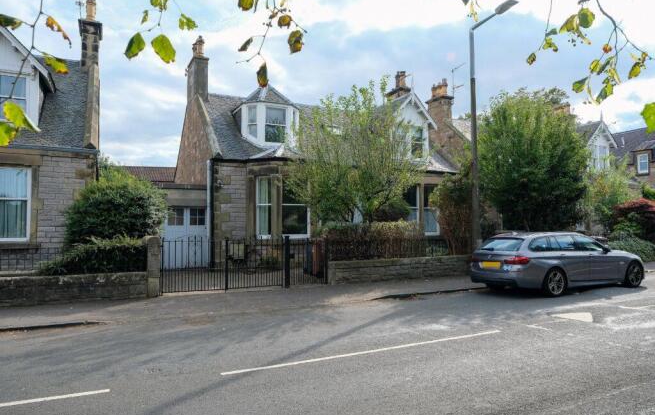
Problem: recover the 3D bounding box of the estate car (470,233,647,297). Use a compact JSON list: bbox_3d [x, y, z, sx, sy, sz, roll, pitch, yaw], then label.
[{"bbox_3d":[5.970,1.335,11.230,4.900,1.470,1.900,1,-3,-26],"label":"estate car"}]

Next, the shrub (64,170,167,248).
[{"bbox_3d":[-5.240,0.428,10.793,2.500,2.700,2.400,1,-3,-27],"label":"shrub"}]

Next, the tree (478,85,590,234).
[{"bbox_3d":[8.483,-1.421,18.082,4.500,7.100,4.300,1,-3,-27],"label":"tree"}]

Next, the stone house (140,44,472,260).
[{"bbox_3d":[-0.964,-2.339,20.830,11.800,9.400,9.400,1,-3,-27],"label":"stone house"}]

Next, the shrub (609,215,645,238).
[{"bbox_3d":[12.234,0.995,17.770,1.500,1.500,1.400,1,-3,-27],"label":"shrub"}]

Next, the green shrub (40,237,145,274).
[{"bbox_3d":[-4.843,1.172,9.157,2.200,1.150,1.100,1,-3,-27],"label":"green shrub"}]

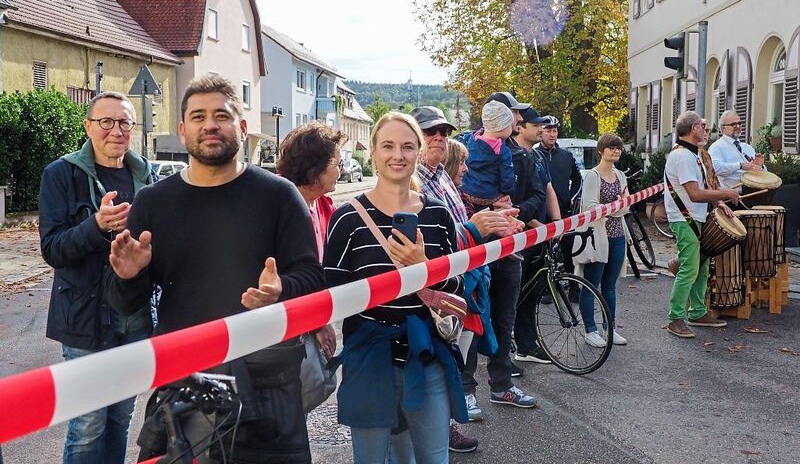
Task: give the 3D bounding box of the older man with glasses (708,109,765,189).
[{"bbox_3d":[3.094,-0.196,8.500,0.580,1.780,0.500,-2,6,-25],"label":"older man with glasses"}]

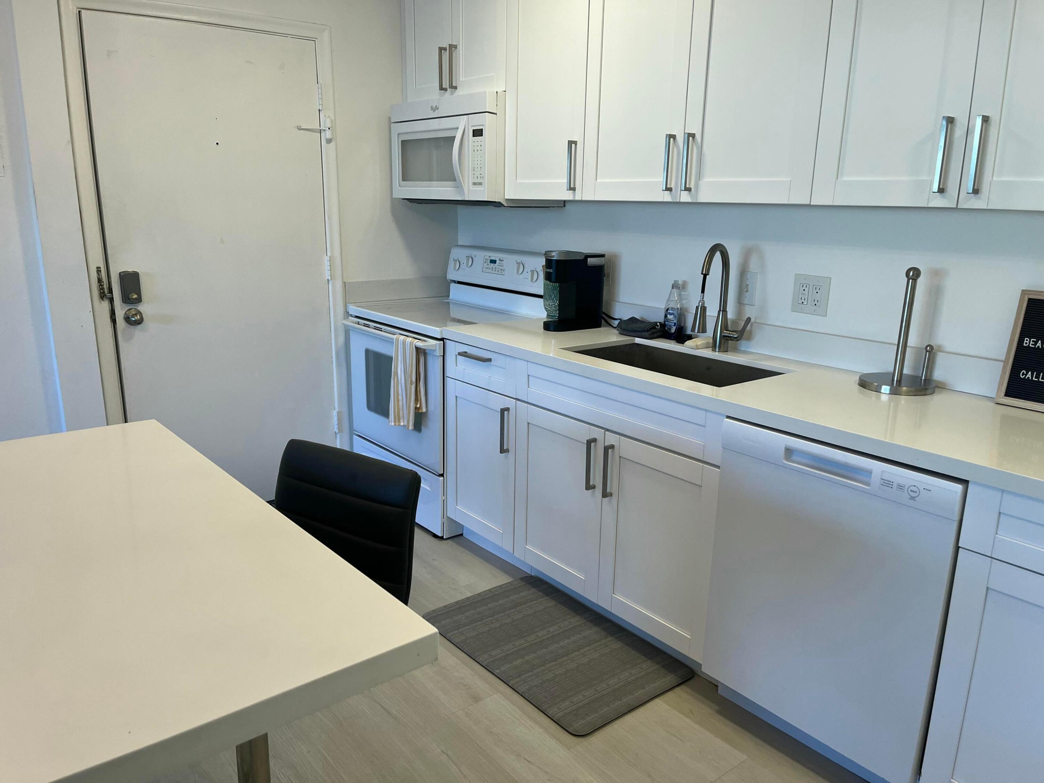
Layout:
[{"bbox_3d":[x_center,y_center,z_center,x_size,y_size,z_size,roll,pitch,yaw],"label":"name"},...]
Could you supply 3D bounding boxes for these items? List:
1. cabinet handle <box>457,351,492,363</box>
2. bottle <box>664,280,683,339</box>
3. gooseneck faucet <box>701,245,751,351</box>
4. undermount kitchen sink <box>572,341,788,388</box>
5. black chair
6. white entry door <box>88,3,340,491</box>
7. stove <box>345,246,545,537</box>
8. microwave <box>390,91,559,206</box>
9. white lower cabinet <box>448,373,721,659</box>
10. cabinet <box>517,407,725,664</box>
[{"bbox_3d":[-0.178,-0.130,2.956,0.034,0.013,0.173,-10,18,-37],"label":"cabinet handle"},{"bbox_3d":[0.566,-0.304,2.913,0.080,0.218,0.050,14,20,43],"label":"bottle"},{"bbox_3d":[0.672,-0.301,2.598,0.150,0.370,0.215,13,19,40],"label":"gooseneck faucet"},{"bbox_3d":[0.486,0.019,2.597,0.400,0.230,0.710,-10,18,-37],"label":"undermount kitchen sink"},{"bbox_3d":[-0.493,0.601,1.685,0.410,0.875,0.450,9,17,30],"label":"black chair"},{"bbox_3d":[-1.274,-0.459,3.389,0.915,2.045,0.050,-10,18,-37],"label":"white entry door"},{"bbox_3d":[-0.334,-0.043,3.626,0.690,1.175,0.760,-10,18,-37],"label":"stove"},{"bbox_3d":[-0.215,-1.054,3.471,0.420,0.432,0.760,-10,18,-37],"label":"microwave"},{"bbox_3d":[0.332,0.334,2.895,0.560,0.640,1.360,-10,18,-37],"label":"white lower cabinet"},{"bbox_3d":[0.475,0.380,2.721,0.560,0.640,0.905,-10,18,-37],"label":"cabinet"}]

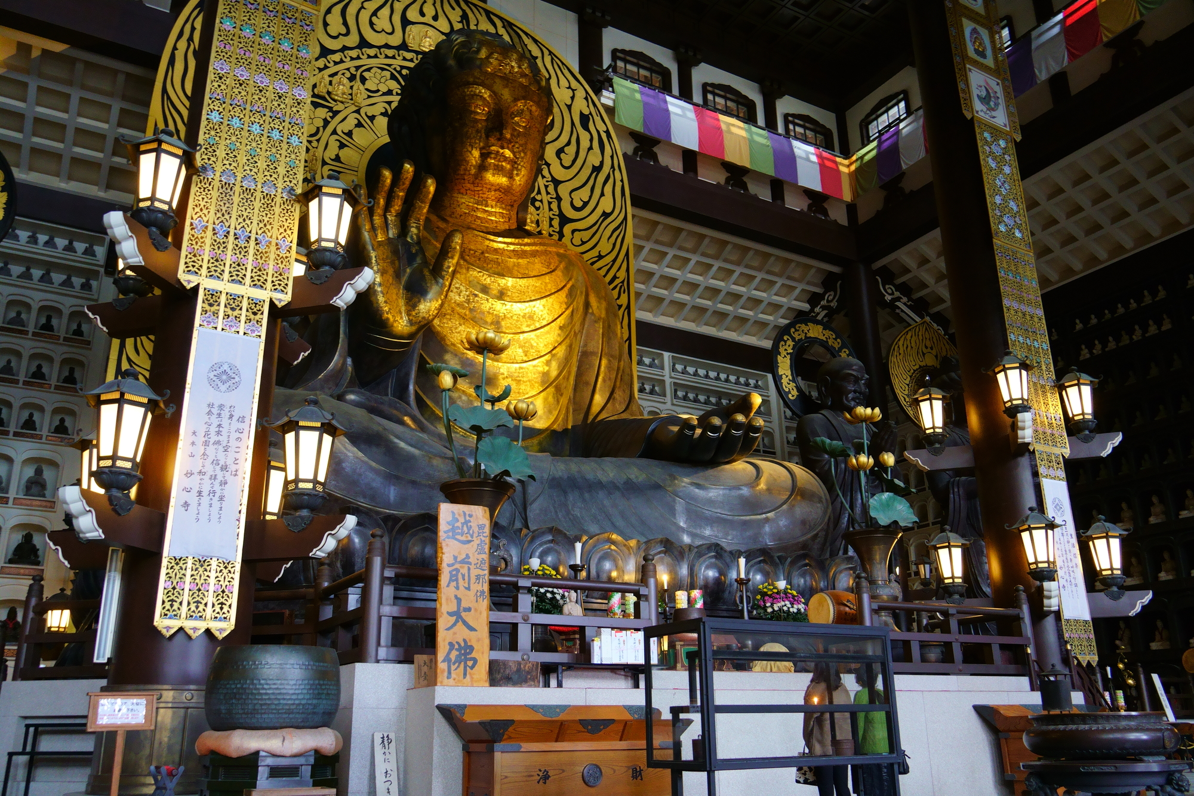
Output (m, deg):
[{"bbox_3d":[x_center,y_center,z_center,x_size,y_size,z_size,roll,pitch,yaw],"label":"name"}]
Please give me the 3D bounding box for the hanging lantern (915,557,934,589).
[{"bbox_3d":[14.221,7.545,40.292,0.770,1.404,0.770,10,-22,-28],"label":"hanging lantern"}]

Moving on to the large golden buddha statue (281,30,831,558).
[{"bbox_3d":[-2.397,-3.909,24.080,14.144,17.160,10.400,10,-22,-28],"label":"large golden buddha statue"}]

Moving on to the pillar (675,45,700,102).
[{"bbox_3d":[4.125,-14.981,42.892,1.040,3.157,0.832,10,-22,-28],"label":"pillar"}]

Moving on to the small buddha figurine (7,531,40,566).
[{"bbox_3d":[-18.221,4.822,29.686,0.853,1.119,0.728,10,-22,-28],"label":"small buddha figurine"}]

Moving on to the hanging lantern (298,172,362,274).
[{"bbox_3d":[-3.312,-2.179,11.471,0.770,1.404,0.770,10,-22,-28],"label":"hanging lantern"}]

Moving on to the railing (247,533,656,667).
[{"bbox_3d":[-1.876,2.696,11.827,5.013,1.414,2.184,10,-22,-28],"label":"railing"}]

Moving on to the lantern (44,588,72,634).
[{"bbox_3d":[-14.856,6.010,25.589,0.831,1.562,0.923,-5,-20,13],"label":"lantern"}]

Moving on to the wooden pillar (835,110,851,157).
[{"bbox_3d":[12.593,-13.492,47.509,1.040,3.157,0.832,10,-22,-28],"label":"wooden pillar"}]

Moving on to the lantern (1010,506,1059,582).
[{"bbox_3d":[7.874,2.611,16.571,0.770,1.383,0.770,10,-22,-28],"label":"lantern"}]

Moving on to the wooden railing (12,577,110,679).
[{"bbox_3d":[-7.236,3.282,13.258,1.716,1.435,0.208,10,-22,-28],"label":"wooden railing"}]

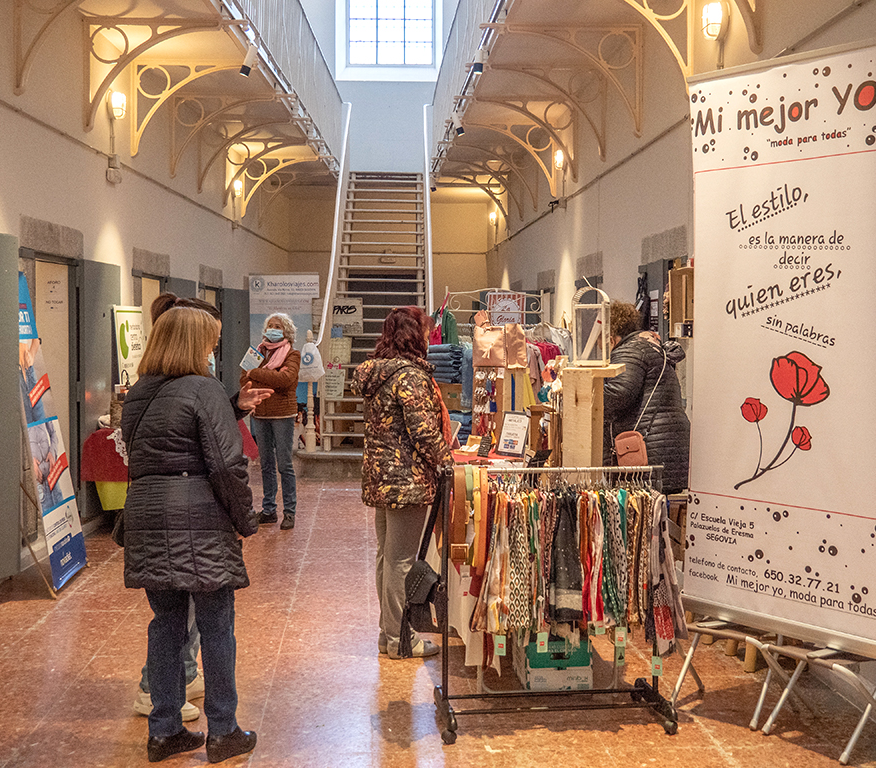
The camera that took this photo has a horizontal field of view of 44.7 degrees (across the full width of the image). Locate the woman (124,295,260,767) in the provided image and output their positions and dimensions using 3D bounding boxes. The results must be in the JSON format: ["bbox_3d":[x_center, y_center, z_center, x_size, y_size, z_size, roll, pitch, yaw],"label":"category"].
[{"bbox_3d":[-0.873,0.516,3.777,0.460,1.580,0.350,2,4,33],"label":"woman"}]

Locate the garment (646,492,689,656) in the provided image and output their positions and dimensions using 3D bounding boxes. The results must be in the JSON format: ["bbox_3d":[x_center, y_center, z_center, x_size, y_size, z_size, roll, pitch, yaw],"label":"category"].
[{"bbox_3d":[0.875,0.730,4.081,0.160,0.630,0.180,0,3,-6],"label":"garment"}]

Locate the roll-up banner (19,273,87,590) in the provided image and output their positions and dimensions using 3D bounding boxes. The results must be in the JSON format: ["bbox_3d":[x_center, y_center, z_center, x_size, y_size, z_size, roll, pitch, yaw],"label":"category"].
[{"bbox_3d":[-2.395,0.242,6.193,0.200,1.850,0.800,-12,4,-4],"label":"roll-up banner"}]

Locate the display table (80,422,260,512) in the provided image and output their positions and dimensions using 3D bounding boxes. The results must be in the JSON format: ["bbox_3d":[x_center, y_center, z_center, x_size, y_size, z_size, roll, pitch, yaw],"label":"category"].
[{"bbox_3d":[-1.920,0.691,7.655,1.150,0.780,0.950,0,3,0],"label":"display table"}]

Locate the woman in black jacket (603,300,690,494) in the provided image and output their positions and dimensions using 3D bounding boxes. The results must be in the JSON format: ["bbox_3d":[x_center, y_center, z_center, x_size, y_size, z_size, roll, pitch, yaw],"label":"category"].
[{"bbox_3d":[1.087,0.391,5.533,0.480,1.620,0.500,3,4,37],"label":"woman in black jacket"}]

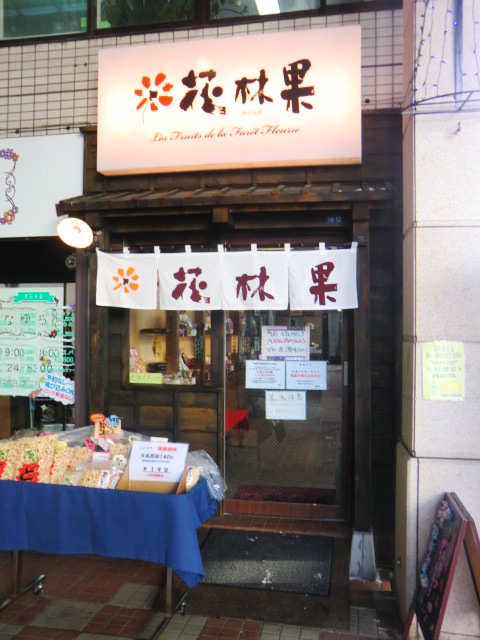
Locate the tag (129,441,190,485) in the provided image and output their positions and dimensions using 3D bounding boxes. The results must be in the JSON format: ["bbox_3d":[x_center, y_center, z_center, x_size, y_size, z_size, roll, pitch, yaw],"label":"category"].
[{"bbox_3d":[-0.416,0.736,2.770,0.297,0.210,0.010,0,-21,10],"label":"tag"}]

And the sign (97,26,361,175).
[{"bbox_3d":[-0.095,-1.454,3.636,1.788,0.847,0.130,0,-1,10],"label":"sign"}]

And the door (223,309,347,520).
[{"bbox_3d":[0.338,0.453,3.998,0.934,2.030,0.040,0,-1,10],"label":"door"}]

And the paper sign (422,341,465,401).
[{"bbox_3d":[1.053,0.264,2.770,0.210,0.297,0.010,0,-1,10],"label":"paper sign"}]

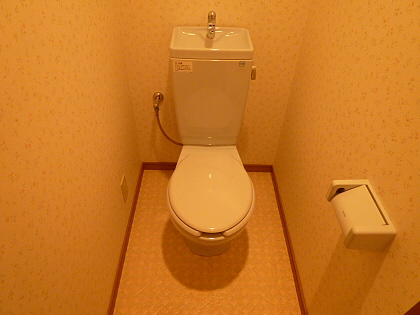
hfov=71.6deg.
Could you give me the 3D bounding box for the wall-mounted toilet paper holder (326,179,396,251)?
[{"bbox_3d":[0.375,0.142,0.741,0.096,0.069,0.160,1,43,-1],"label":"wall-mounted toilet paper holder"}]

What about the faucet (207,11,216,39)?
[{"bbox_3d":[0.006,-0.529,1.171,0.036,0.100,0.115,1,43,-1],"label":"faucet"}]

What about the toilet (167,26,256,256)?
[{"bbox_3d":[0.007,0.018,1.300,0.378,0.896,0.715,1,43,-1],"label":"toilet"}]

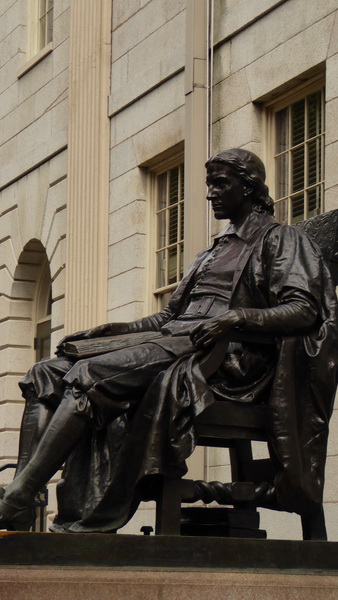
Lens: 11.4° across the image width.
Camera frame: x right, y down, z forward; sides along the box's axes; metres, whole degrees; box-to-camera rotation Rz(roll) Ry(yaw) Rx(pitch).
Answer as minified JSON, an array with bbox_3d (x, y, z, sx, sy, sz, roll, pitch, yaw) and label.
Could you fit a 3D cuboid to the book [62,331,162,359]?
[{"bbox_3d":[-0.246,0.187,7.546,0.415,0.055,0.260,-10,4,-18],"label":"book"}]

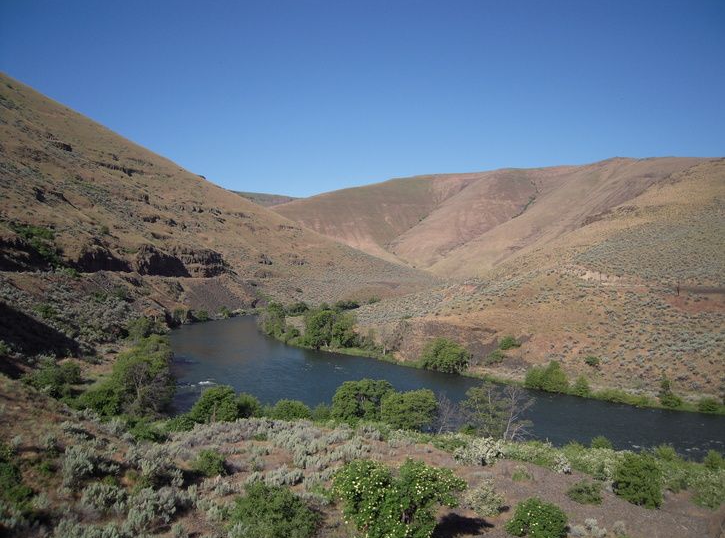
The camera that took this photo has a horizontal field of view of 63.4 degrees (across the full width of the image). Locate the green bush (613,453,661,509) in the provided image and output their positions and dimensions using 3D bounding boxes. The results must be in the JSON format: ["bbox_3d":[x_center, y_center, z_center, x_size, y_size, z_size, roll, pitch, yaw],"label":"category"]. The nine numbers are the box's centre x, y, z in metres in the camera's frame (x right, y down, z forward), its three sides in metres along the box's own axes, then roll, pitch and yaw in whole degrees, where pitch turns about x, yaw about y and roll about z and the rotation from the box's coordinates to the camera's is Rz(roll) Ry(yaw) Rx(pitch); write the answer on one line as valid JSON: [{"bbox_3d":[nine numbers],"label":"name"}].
[{"bbox_3d":[18.755,14.425,40.000,3.310,3.240,2.980,0,2,0],"label":"green bush"}]

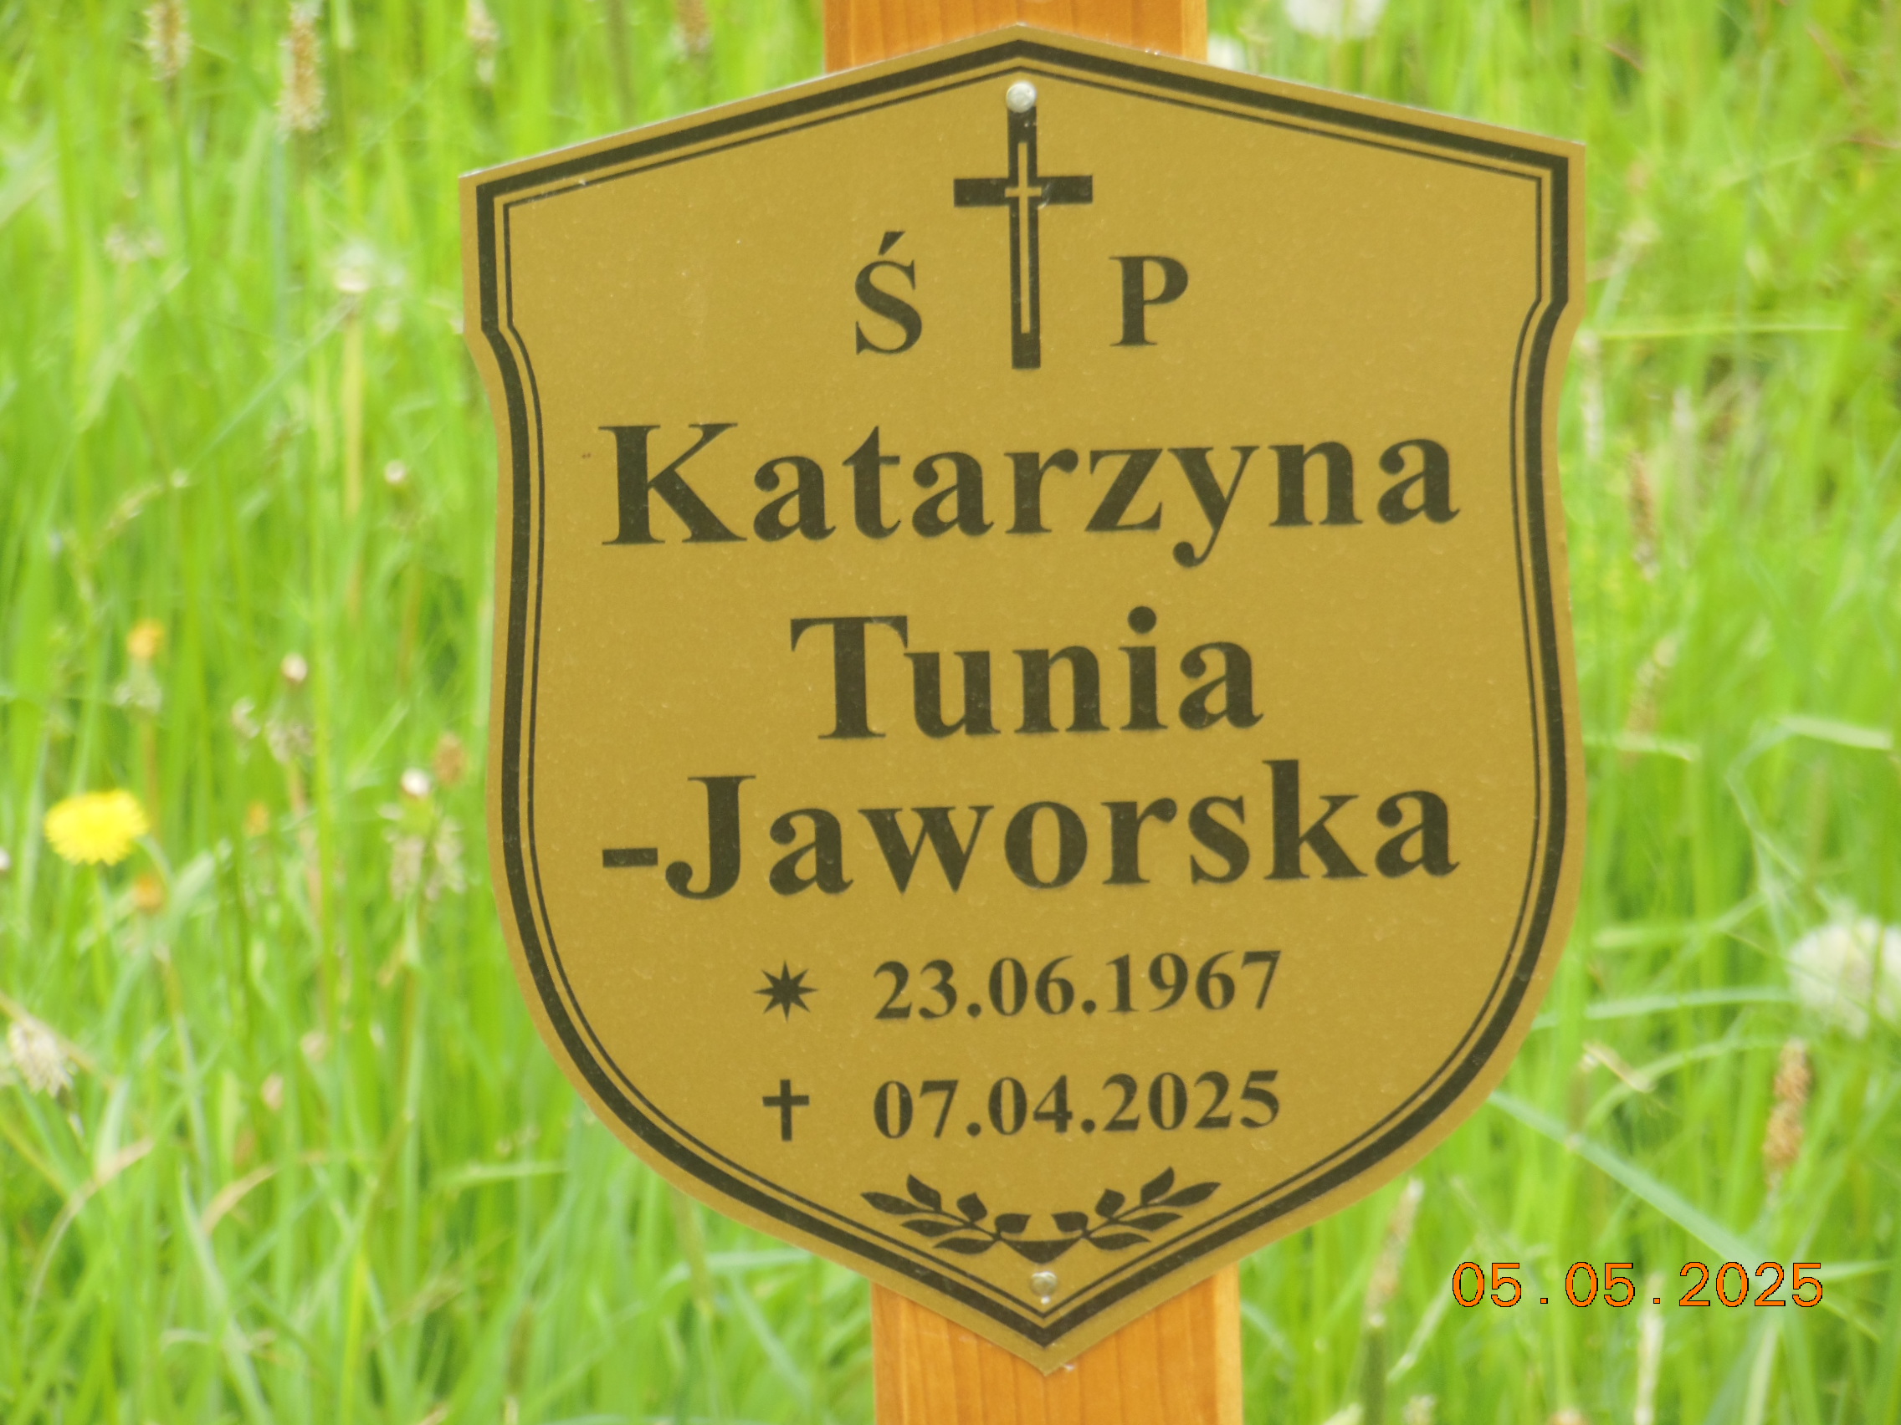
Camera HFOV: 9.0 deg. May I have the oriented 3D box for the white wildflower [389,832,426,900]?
[{"bbox_3d":[-0.176,0.050,3.900,0.012,0.020,0.012,-1,16,0],"label":"white wildflower"}]

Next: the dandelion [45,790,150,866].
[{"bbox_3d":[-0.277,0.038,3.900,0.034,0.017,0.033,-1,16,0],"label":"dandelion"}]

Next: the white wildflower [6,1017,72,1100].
[{"bbox_3d":[-0.276,0.105,3.650,0.021,0.021,0.019,-1,16,0],"label":"white wildflower"}]

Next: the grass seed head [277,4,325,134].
[{"bbox_3d":[-0.224,-0.222,4.150,0.016,0.045,0.016,-1,16,0],"label":"grass seed head"}]

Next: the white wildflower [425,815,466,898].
[{"bbox_3d":[-0.164,0.047,3.900,0.013,0.025,0.013,-1,16,0],"label":"white wildflower"}]

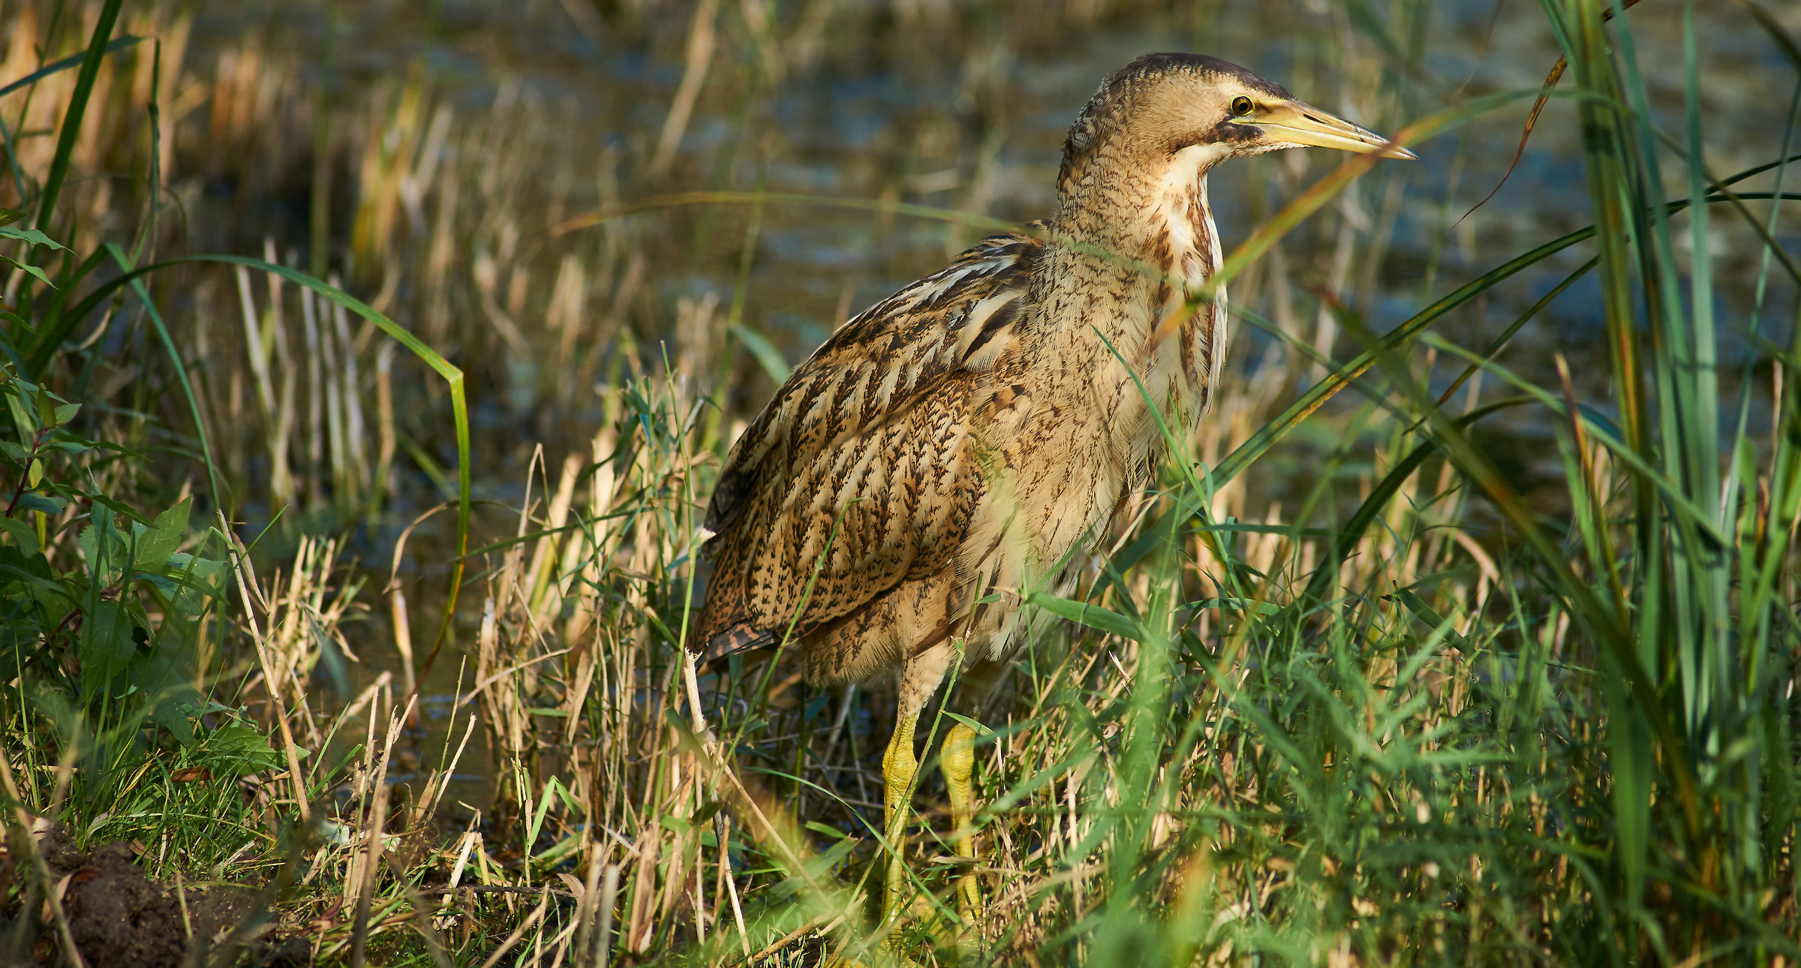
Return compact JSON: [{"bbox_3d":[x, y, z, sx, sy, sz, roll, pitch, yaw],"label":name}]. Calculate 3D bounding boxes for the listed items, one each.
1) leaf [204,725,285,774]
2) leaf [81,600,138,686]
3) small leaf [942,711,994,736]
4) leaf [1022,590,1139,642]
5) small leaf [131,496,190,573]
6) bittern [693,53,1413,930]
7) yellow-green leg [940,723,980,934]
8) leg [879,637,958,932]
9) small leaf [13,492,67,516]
[{"bbox_3d":[-0.367,0.148,8.400,0.044,0.024,0.030,0,7,0],"label":"leaf"},{"bbox_3d":[-0.437,0.088,8.300,0.030,0.050,0.016,9,0,0],"label":"leaf"},{"bbox_3d":[0.037,0.130,8.130,0.030,0.007,0.010,25,0,0],"label":"small leaf"},{"bbox_3d":[0.099,0.071,8.100,0.066,0.014,0.018,16,0,0],"label":"leaf"},{"bbox_3d":[-0.412,0.028,8.350,0.026,0.052,0.015,34,0,0],"label":"small leaf"},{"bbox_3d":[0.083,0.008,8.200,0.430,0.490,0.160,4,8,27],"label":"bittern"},{"bbox_3d":[0.033,0.191,8.260,0.026,0.120,0.020,4,8,27],"label":"yellow-green leg"},{"bbox_3d":[0.010,0.165,8.200,0.042,0.160,0.026,4,8,27],"label":"leg"},{"bbox_3d":[-0.482,0.011,8.400,0.030,0.013,0.022,0,7,0],"label":"small leaf"}]

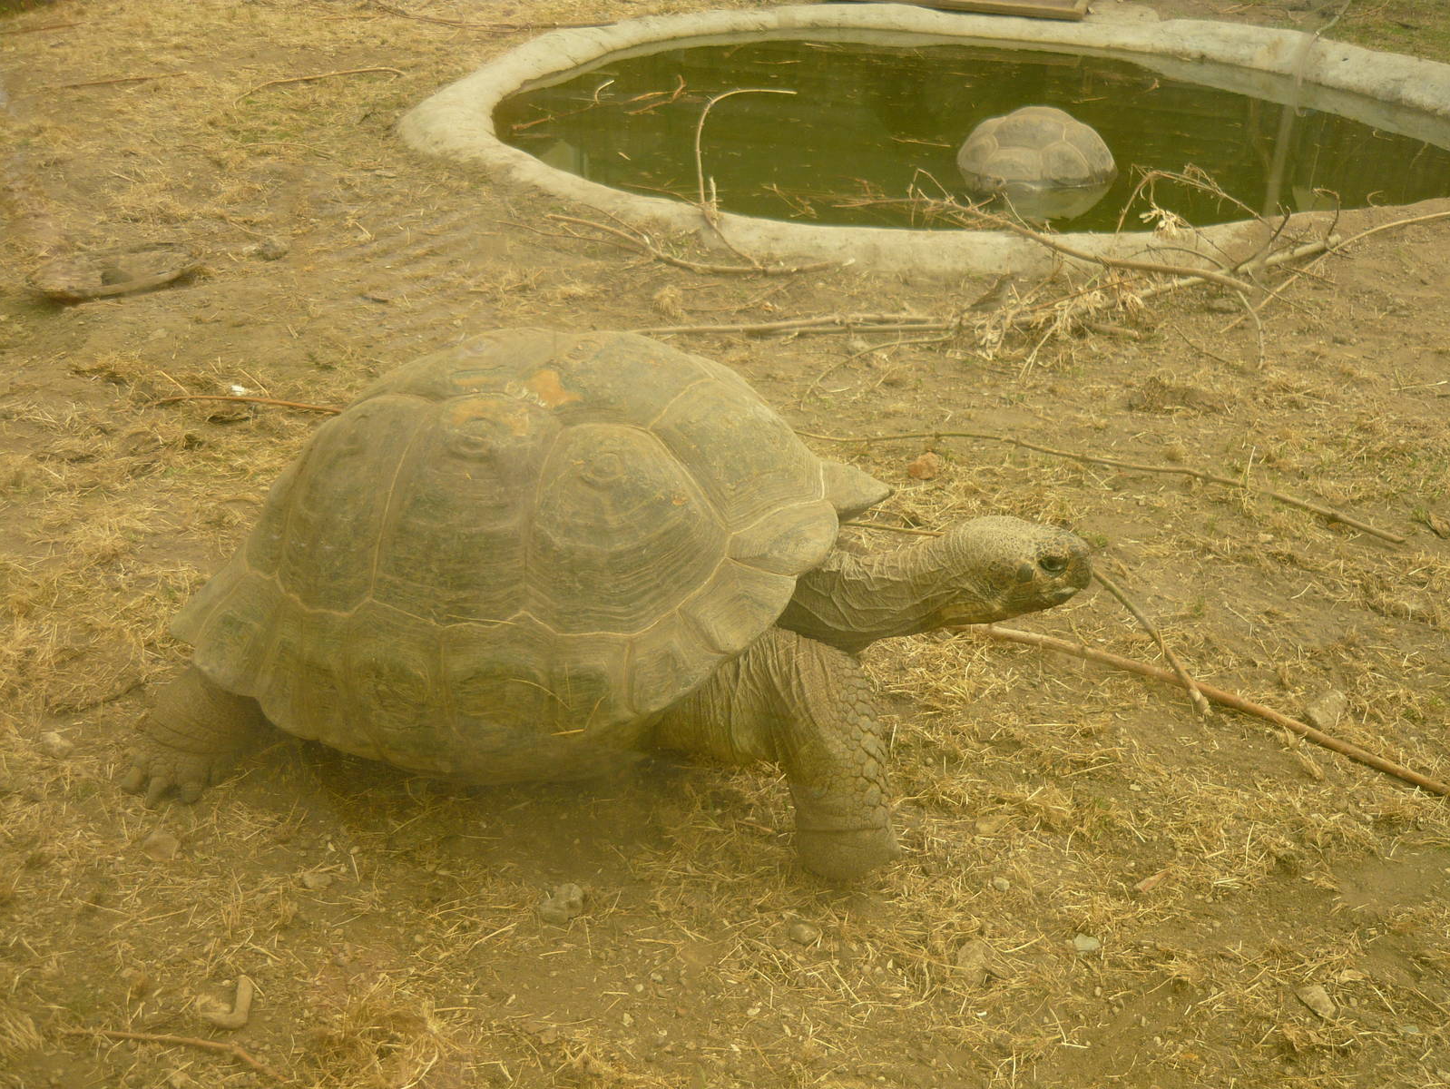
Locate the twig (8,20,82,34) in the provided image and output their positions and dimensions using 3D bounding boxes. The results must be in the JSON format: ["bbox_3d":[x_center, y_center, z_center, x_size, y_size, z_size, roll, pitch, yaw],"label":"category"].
[{"bbox_3d":[-4.790,-3.653,9.789,0.100,0.040,0.638,18,32,30],"label":"twig"}]

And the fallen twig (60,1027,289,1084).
[{"bbox_3d":[-0.712,0.650,1.802,0.332,0.020,0.042,7,29,12],"label":"fallen twig"}]

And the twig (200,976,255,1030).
[{"bbox_3d":[-0.674,0.613,1.865,0.072,0.026,0.082,0,28,0],"label":"twig"}]

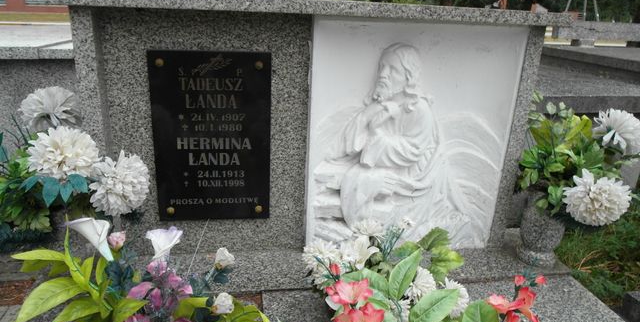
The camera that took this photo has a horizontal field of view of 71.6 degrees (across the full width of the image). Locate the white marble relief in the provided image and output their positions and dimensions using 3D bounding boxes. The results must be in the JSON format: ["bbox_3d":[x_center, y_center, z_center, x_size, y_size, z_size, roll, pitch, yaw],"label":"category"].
[{"bbox_3d":[0.287,-0.030,1.485,0.655,0.718,0.100,0,20,-9],"label":"white marble relief"}]

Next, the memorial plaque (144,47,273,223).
[{"bbox_3d":[-0.339,-0.062,1.405,0.360,0.557,0.030,0,20,-9],"label":"memorial plaque"}]

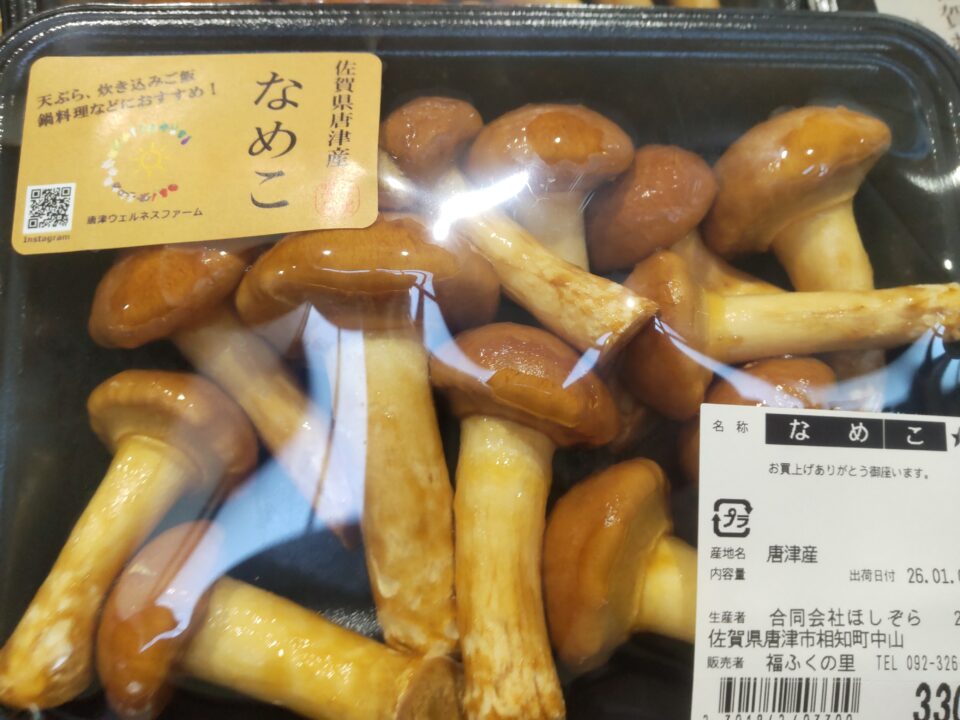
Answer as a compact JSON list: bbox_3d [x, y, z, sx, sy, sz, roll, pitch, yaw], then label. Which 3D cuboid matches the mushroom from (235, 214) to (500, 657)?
[{"bbox_3d":[-0.017,0.016,0.125,0.047,0.040,0.081,-9,94,-9],"label":"mushroom"}]

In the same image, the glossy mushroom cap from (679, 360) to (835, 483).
[{"bbox_3d":[0.058,0.011,0.138,0.032,0.029,0.020,-32,116,0],"label":"glossy mushroom cap"}]

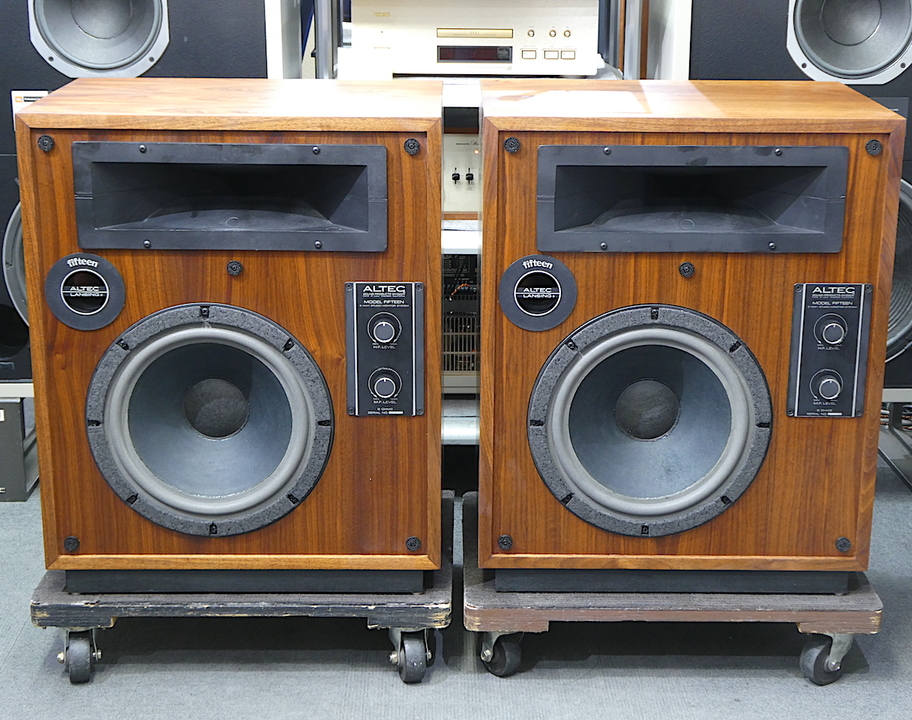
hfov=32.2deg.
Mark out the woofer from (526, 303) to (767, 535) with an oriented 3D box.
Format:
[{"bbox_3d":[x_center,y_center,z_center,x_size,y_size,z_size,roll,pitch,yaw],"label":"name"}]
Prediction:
[{"bbox_3d":[0.325,0.101,2.660,0.410,0.410,0.045,0,17,0],"label":"woofer"}]

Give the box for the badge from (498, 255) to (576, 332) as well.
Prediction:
[{"bbox_3d":[0.133,-0.110,2.584,0.129,0.129,0.012,0,17,0],"label":"badge"}]

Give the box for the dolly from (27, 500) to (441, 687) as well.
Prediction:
[{"bbox_3d":[-0.368,0.423,2.987,0.728,0.170,0.530,0,17,-1],"label":"dolly"}]

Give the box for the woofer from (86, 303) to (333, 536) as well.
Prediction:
[{"bbox_3d":[-0.409,0.090,2.670,0.410,0.410,0.110,0,17,-1],"label":"woofer"}]

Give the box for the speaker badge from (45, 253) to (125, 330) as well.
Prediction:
[{"bbox_3d":[-0.602,-0.110,2.564,0.130,0.130,0.012,0,17,-1],"label":"speaker badge"}]

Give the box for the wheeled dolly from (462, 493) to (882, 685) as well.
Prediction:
[{"bbox_3d":[0.377,0.431,2.994,0.725,0.170,0.530,0,17,0],"label":"wheeled dolly"}]

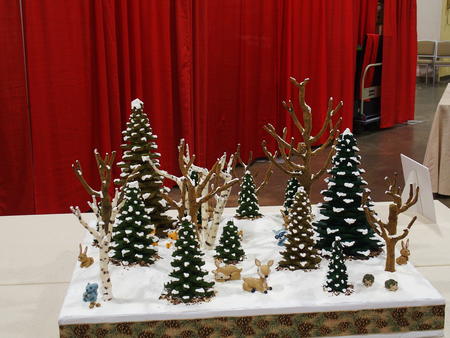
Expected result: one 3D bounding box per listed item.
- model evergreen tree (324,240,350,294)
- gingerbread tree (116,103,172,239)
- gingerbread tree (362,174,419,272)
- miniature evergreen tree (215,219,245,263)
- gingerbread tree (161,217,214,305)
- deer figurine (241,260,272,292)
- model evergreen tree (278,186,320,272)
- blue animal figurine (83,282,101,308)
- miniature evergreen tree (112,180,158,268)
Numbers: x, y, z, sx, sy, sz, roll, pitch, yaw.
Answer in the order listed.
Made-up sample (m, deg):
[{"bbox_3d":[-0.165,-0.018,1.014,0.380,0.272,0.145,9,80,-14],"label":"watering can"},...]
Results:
[{"bbox_3d":[0.286,0.237,1.625,0.070,0.134,0.070,-1,14,-5],"label":"model evergreen tree"},{"bbox_3d":[-0.259,-0.015,2.044,0.198,0.415,0.198,-1,14,-5],"label":"gingerbread tree"},{"bbox_3d":[0.447,0.143,1.722,0.148,0.267,0.111,-1,14,-5],"label":"gingerbread tree"},{"bbox_3d":[0.012,0.199,1.822,0.089,0.110,0.089,-1,14,-5],"label":"miniature evergreen tree"},{"bbox_3d":[-0.092,0.212,1.596,0.137,0.196,0.137,-1,14,-5],"label":"gingerbread tree"},{"bbox_3d":[0.083,0.262,1.644,0.071,0.075,0.048,7,16,24],"label":"deer figurine"},{"bbox_3d":[0.207,0.153,1.784,0.122,0.218,0.122,-1,14,-5],"label":"model evergreen tree"},{"bbox_3d":[-0.323,0.297,1.569,0.036,0.044,0.034,12,18,39],"label":"blue animal figurine"},{"bbox_3d":[-0.256,0.141,1.828,0.144,0.219,0.144,-1,14,-5],"label":"miniature evergreen tree"}]

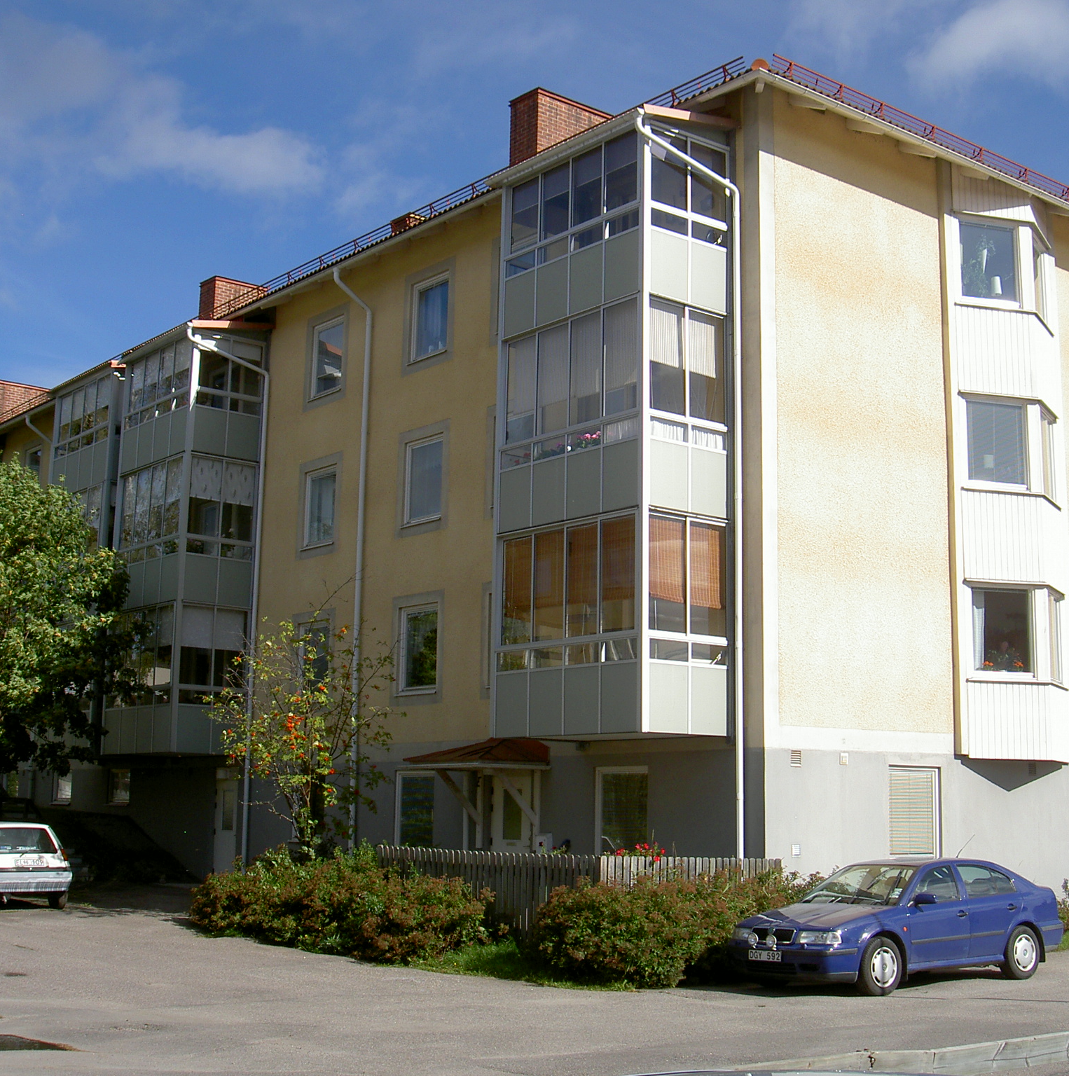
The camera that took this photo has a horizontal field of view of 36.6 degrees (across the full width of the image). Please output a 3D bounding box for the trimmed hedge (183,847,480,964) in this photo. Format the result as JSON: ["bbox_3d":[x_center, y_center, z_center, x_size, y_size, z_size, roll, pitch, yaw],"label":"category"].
[{"bbox_3d":[-2.864,4.815,21.689,1.500,1.280,6.000,8,-12,-38],"label":"trimmed hedge"}]

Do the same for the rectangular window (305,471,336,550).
[{"bbox_3d":[-3.868,-0.546,29.326,0.120,1.410,1.120,8,-12,-38],"label":"rectangular window"}]

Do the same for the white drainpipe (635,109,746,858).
[{"bbox_3d":[1.942,-0.319,20.138,1.850,10.320,0.120,8,-12,-38],"label":"white drainpipe"}]

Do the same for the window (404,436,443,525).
[{"bbox_3d":[-1.816,-0.946,26.748,0.120,1.420,1.110,8,-12,-38],"label":"window"}]

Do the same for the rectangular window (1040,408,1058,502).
[{"bbox_3d":[7.803,-1.223,24.527,0.110,1.260,1.020,-4,-10,28],"label":"rectangular window"}]

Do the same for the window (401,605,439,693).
[{"bbox_3d":[-1.875,1.838,26.710,0.120,1.380,1.070,8,-12,-38],"label":"window"}]

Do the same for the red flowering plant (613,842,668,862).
[{"bbox_3d":[1.264,3.820,19.500,0.660,0.320,0.380,9,-12,-38],"label":"red flowering plant"}]

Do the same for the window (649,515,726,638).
[{"bbox_3d":[1.919,0.503,20.277,1.360,1.460,0.090,8,-12,-38],"label":"window"}]

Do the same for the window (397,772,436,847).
[{"bbox_3d":[-1.879,4.378,25.858,0.120,1.290,1.130,8,-12,-38],"label":"window"}]

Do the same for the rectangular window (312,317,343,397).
[{"bbox_3d":[-3.808,-3.323,30.113,0.120,1.340,1.100,8,-12,-38],"label":"rectangular window"}]

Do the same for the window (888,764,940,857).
[{"bbox_3d":[5.425,3.975,23.367,1.070,1.240,0.070,9,-12,-38],"label":"window"}]

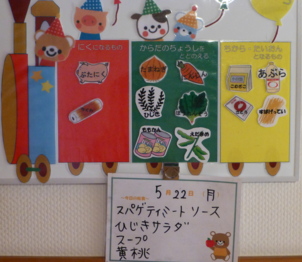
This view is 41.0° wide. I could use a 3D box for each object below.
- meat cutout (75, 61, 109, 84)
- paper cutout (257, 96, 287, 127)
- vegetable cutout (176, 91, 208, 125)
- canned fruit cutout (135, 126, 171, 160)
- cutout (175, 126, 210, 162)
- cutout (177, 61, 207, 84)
[{"bbox_3d":[-0.122,-0.122,0.850,0.073,0.048,0.005,0,3,-2],"label":"meat cutout"},{"bbox_3d":[0.262,-0.042,0.867,0.065,0.069,0.005,0,3,-2],"label":"paper cutout"},{"bbox_3d":[0.088,-0.049,0.861,0.071,0.074,0.005,0,3,-2],"label":"vegetable cutout"},{"bbox_3d":[0.005,0.025,0.861,0.082,0.071,0.005,0,3,-2],"label":"canned fruit cutout"},{"bbox_3d":[0.090,0.030,0.865,0.076,0.076,0.005,0,3,-2],"label":"cutout"},{"bbox_3d":[0.088,-0.123,0.858,0.066,0.053,0.005,0,3,-2],"label":"cutout"}]

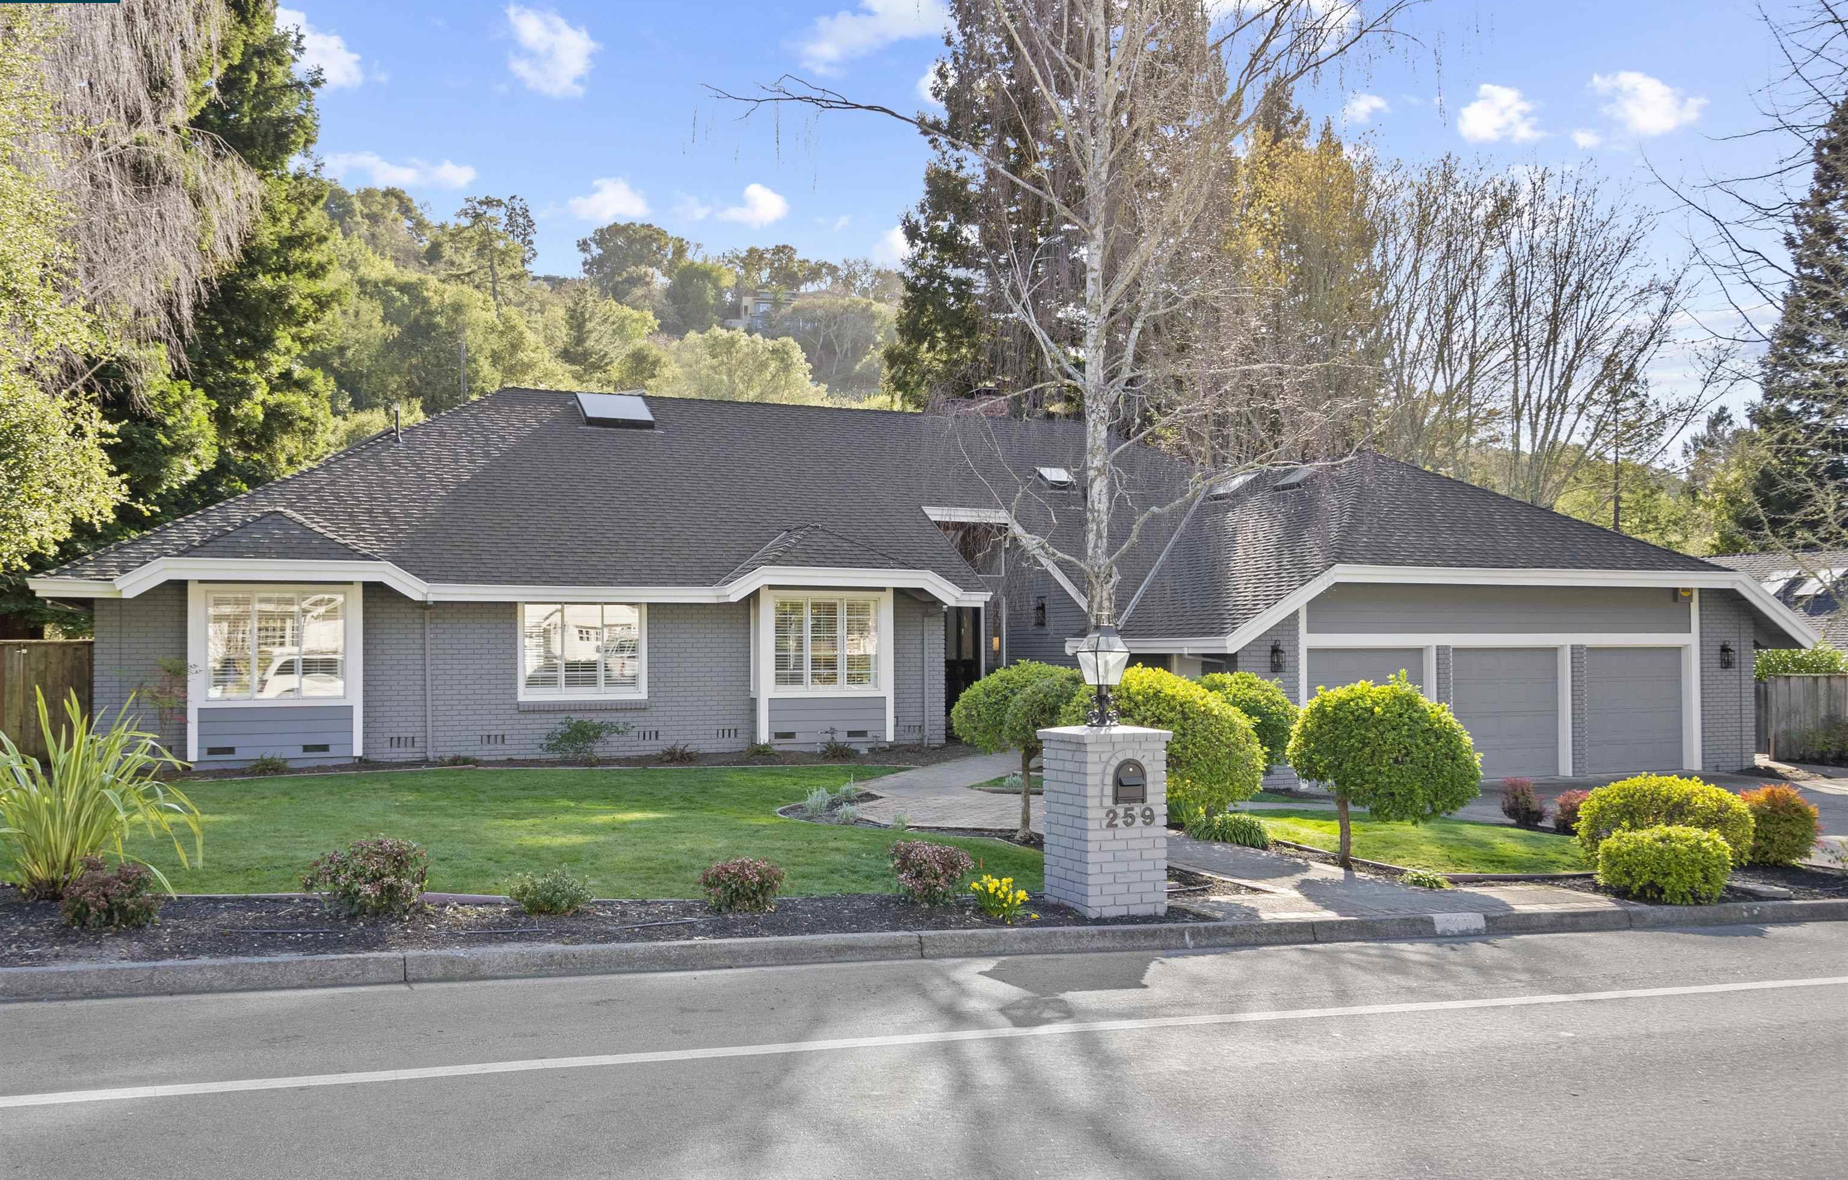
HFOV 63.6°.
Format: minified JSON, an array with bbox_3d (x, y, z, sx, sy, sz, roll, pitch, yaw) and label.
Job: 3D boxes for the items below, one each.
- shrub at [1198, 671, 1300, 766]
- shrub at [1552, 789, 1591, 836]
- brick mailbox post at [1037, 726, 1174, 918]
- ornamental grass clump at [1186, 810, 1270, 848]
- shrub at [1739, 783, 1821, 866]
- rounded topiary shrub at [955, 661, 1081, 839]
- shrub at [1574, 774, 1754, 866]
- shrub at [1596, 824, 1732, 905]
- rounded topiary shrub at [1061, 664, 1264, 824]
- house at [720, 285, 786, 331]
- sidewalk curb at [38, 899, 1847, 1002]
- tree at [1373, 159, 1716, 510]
[{"bbox_3d":[4.136,1.857,19.800,1.600,1.530,1.550,0,-1,0],"label":"shrub"},{"bbox_3d":[7.213,2.452,16.500,0.510,0.490,0.500,0,-1,0],"label":"shrub"},{"bbox_3d":[1.286,1.617,10.601,0.706,1.296,0.706,1,-2,-23],"label":"brick mailbox post"},{"bbox_3d":[3.059,2.374,14.887,0.760,0.340,0.620,1,-2,-22],"label":"ornamental grass clump"},{"bbox_3d":[8.607,2.339,15.000,0.800,0.770,0.780,0,-1,0],"label":"shrub"},{"bbox_3d":[0.891,1.528,14.138,1.192,1.713,1.192,0,-2,4],"label":"rounded topiary shrub"},{"bbox_3d":[7.004,2.196,14.100,1.550,0.880,1.350,0,-1,0],"label":"shrub"},{"bbox_3d":[6.290,2.275,12.650,1.050,0.610,0.950,0,-1,0],"label":"shrub"},{"bbox_3d":[2.542,1.654,15.798,2.128,1.746,2.022,0,-2,9],"label":"rounded topiary shrub"},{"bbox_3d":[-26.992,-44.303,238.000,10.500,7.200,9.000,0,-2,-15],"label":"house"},{"bbox_3d":[1.541,2.345,10.074,13.701,0.145,0.190,3,-3,-22],"label":"sidewalk curb"},{"bbox_3d":[17.485,-5.060,42.000,9.000,14.200,8.200,0,-1,0],"label":"tree"}]

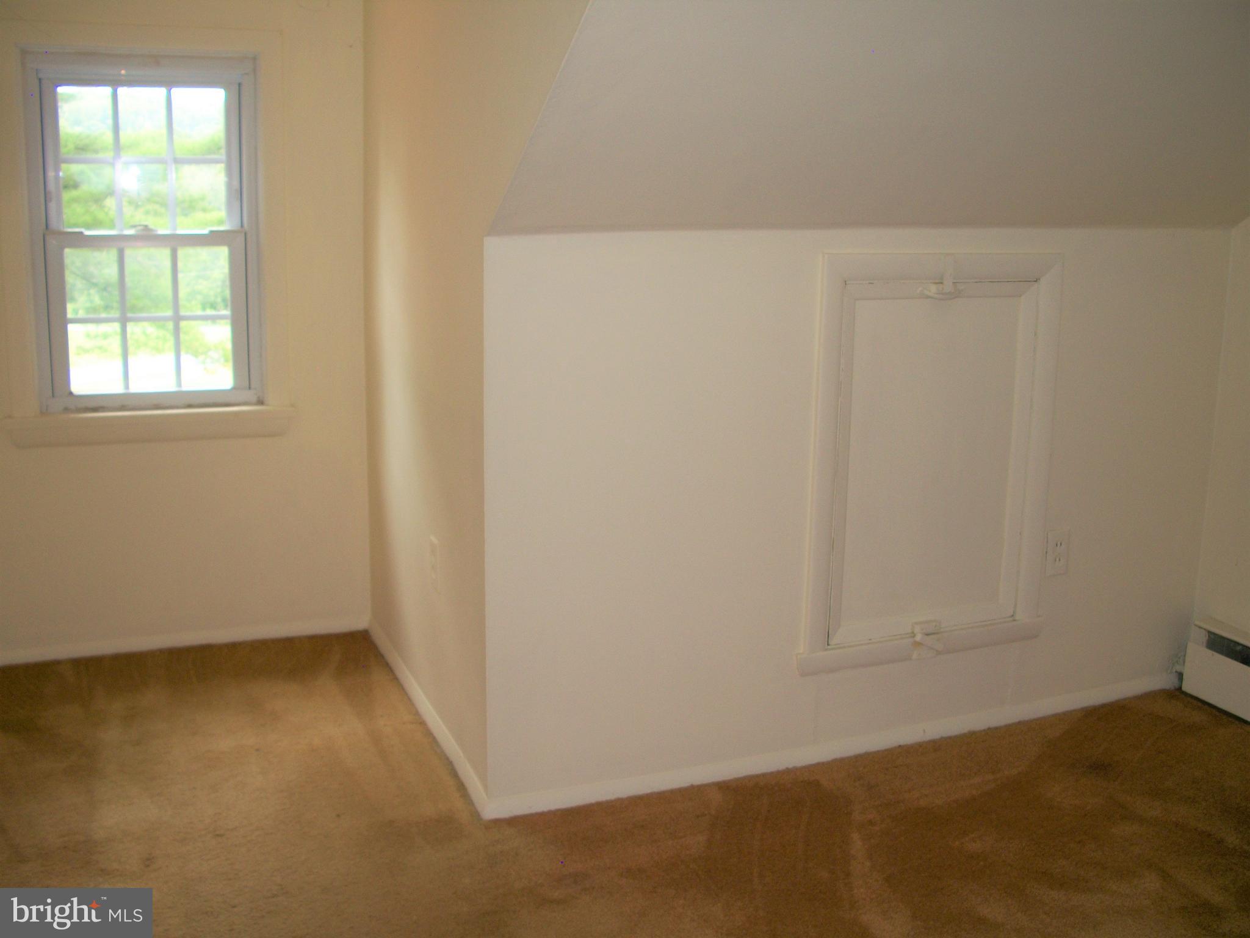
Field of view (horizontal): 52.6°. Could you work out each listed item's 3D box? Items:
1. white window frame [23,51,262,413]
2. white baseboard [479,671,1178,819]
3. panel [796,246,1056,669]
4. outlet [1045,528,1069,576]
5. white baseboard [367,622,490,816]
[{"bbox_3d":[-1.282,-0.635,3.390,0.568,0.920,0.090,-4,13,-22],"label":"white window frame"},{"bbox_3d":[0.584,0.646,2.999,1.900,0.047,0.016,-4,13,-22],"label":"white baseboard"},{"bbox_3d":[0.705,-0.018,2.891,0.660,0.932,0.040,-4,13,-22],"label":"panel"},{"bbox_3d":[1.062,0.206,3.104,0.070,0.115,0.008,-4,13,-22],"label":"outlet"},{"bbox_3d":[-0.531,0.588,3.222,0.016,0.047,1.279,-4,13,-22],"label":"white baseboard"}]

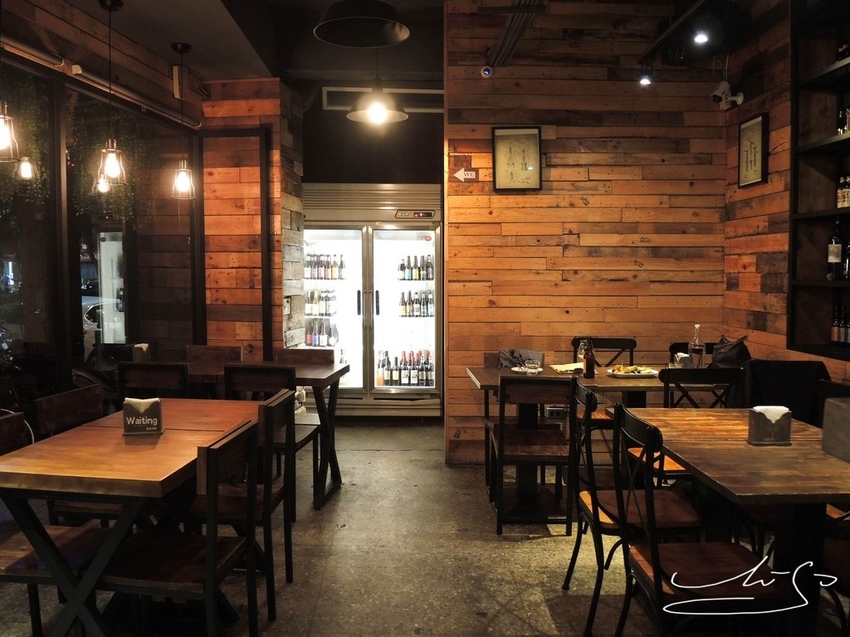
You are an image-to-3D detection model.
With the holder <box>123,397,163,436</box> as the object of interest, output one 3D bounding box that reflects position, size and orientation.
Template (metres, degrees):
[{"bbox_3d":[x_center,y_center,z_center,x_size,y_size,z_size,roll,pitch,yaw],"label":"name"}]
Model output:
[{"bbox_3d":[-1.047,0.362,2.575,0.142,0.134,0.075,-1,4,-11],"label":"holder"}]

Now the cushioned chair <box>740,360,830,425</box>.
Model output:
[{"bbox_3d":[1.752,0.632,3.552,0.440,0.900,0.480,0,4,-2],"label":"cushioned chair"}]

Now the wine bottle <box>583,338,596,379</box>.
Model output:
[{"bbox_3d":[0.943,0.225,3.934,0.062,0.219,0.062,0,4,-3],"label":"wine bottle"}]

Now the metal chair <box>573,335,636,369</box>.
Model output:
[{"bbox_3d":[1.242,0.602,4.492,0.450,0.890,0.490,0,4,-3],"label":"metal chair"}]

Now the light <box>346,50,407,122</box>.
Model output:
[{"bbox_3d":[-0.282,-1.352,4.016,0.370,0.418,0.370,0,4,-2],"label":"light"}]

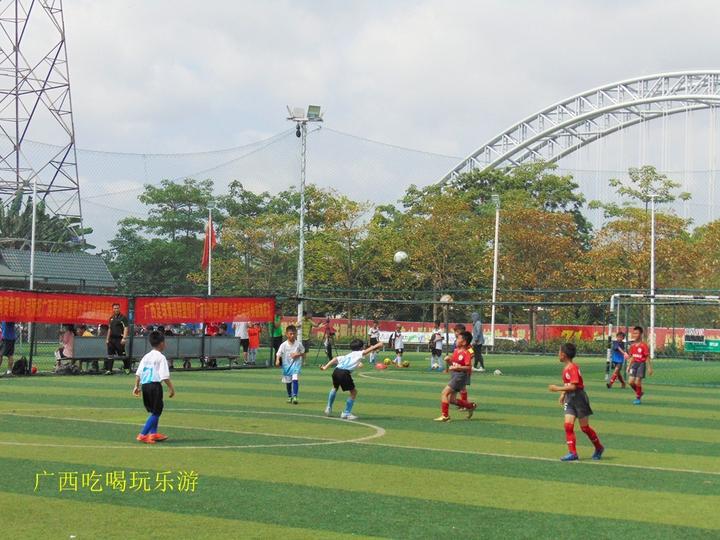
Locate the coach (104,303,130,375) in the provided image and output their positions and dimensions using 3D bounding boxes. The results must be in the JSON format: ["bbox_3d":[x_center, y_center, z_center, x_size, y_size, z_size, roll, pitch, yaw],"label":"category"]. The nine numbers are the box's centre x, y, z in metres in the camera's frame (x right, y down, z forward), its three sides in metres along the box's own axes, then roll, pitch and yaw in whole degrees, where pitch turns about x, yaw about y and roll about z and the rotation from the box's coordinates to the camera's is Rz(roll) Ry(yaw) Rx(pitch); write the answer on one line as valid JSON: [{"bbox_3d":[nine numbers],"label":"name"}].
[{"bbox_3d":[-5.654,1.605,34.612,0.600,1.640,0.360,1,-2,7],"label":"coach"}]

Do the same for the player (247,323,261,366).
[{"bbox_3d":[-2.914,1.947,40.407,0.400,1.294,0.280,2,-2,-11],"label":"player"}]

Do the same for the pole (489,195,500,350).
[{"bbox_3d":[5.539,0.123,60.500,0.350,6.391,0.300,1,-2,24],"label":"pole"}]

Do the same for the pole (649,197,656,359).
[{"bbox_3d":[11.162,0.263,56.300,0.400,6.245,0.300,1,-2,15],"label":"pole"}]

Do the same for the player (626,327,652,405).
[{"bbox_3d":[4.959,1.697,26.200,0.460,1.389,0.360,1,-2,27],"label":"player"}]

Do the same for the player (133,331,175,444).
[{"bbox_3d":[-2.507,1.408,18.054,0.480,1.312,0.380,0,-2,34],"label":"player"}]

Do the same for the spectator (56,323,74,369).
[{"bbox_3d":[-7.172,1.849,36.044,0.650,1.158,0.450,1,-2,15],"label":"spectator"}]

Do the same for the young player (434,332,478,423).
[{"bbox_3d":[1.476,1.604,22.490,0.620,1.334,0.450,2,-2,-30],"label":"young player"}]

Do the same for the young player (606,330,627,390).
[{"bbox_3d":[5.870,2.036,33.795,0.480,1.258,0.380,2,-2,-24],"label":"young player"}]

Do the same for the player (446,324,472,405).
[{"bbox_3d":[1.652,1.599,24.400,0.480,1.396,0.450,3,-2,-41],"label":"player"}]

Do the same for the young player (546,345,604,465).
[{"bbox_3d":[2.391,1.452,16.311,0.500,1.281,0.420,2,-2,-30],"label":"young player"}]

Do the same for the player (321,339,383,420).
[{"bbox_3d":[-0.162,1.644,22.539,0.850,1.181,0.550,0,-2,38],"label":"player"}]

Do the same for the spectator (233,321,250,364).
[{"bbox_3d":[-3.240,1.815,40.205,0.480,1.533,0.320,2,-2,-6],"label":"spectator"}]

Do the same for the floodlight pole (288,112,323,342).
[{"bbox_3d":[-1.467,-0.926,40.823,1.000,7.212,0.900,1,-1,-3],"label":"floodlight pole"}]

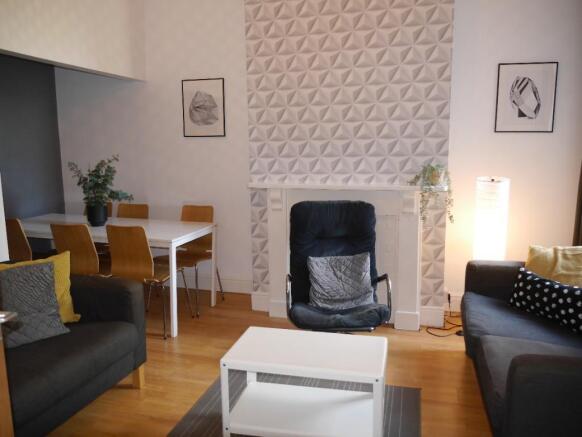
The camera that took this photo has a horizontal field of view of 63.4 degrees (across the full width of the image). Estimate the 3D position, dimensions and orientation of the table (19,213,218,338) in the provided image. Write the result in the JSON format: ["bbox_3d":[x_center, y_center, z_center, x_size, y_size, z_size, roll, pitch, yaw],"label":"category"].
[{"bbox_3d":[-1.586,0.428,4.034,1.750,0.742,0.735,3,10,16],"label":"table"}]

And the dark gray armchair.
[{"bbox_3d":[0.293,0.427,3.172,0.635,1.040,0.690,0,9,0],"label":"dark gray armchair"}]

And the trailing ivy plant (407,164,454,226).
[{"bbox_3d":[1.018,-0.175,3.430,0.340,0.440,0.260,3,10,15],"label":"trailing ivy plant"}]

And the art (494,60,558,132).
[{"bbox_3d":[1.834,-0.937,3.663,0.420,0.525,0.025,2,9,16],"label":"art"}]

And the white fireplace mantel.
[{"bbox_3d":[0.409,0.288,3.757,1.490,1.125,0.200,2,9,16],"label":"white fireplace mantel"}]

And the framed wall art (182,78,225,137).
[{"bbox_3d":[-0.823,-1.036,4.440,0.420,0.525,0.025,2,9,16],"label":"framed wall art"}]

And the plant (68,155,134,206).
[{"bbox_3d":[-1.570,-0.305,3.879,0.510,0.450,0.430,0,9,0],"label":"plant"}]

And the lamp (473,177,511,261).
[{"bbox_3d":[1.518,0.280,3.617,0.235,1.170,0.235,2,9,16],"label":"lamp"}]

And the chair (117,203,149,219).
[{"bbox_3d":[-1.587,0.322,4.339,0.450,0.850,0.530,3,10,15],"label":"chair"}]

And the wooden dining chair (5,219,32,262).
[{"bbox_3d":[-2.183,0.382,3.961,0.450,0.850,0.540,3,10,15],"label":"wooden dining chair"}]

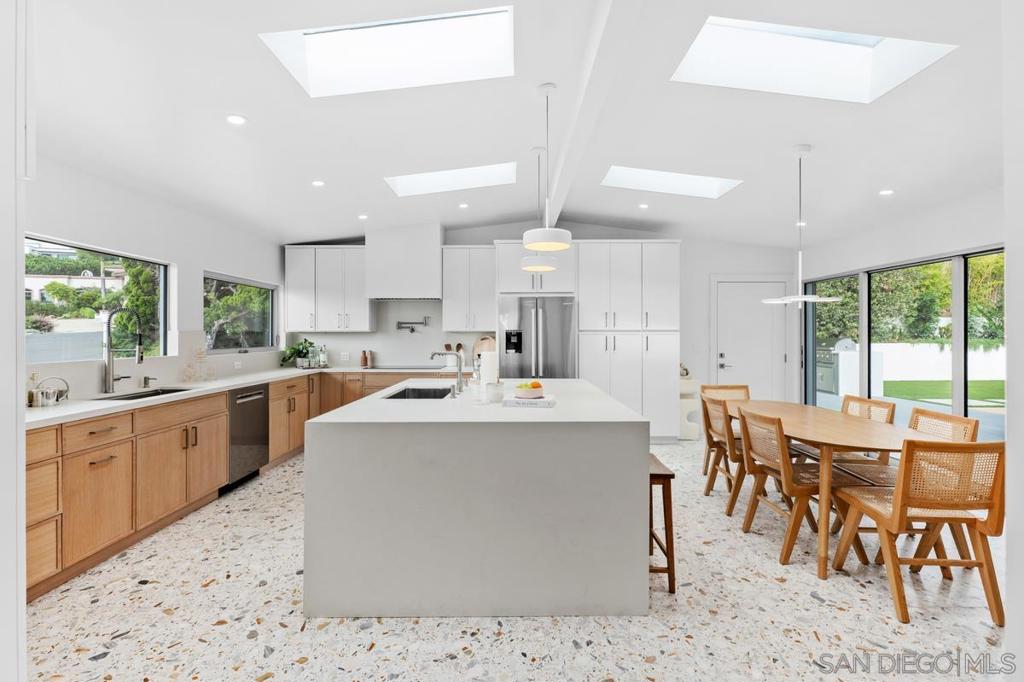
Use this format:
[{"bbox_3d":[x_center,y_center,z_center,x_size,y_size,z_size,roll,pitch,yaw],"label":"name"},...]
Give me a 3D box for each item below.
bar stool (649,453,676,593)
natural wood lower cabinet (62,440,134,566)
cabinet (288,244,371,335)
[{"bbox_3d":[0.637,0.975,2.519,0.380,0.615,0.445,0,1,0],"label":"bar stool"},{"bbox_3d":[-2.635,0.897,2.594,0.607,0.586,0.462,0,1,0],"label":"natural wood lower cabinet"},{"bbox_3d":[-2.334,-0.668,5.930,1.057,1.099,0.340,0,1,0],"label":"cabinet"}]

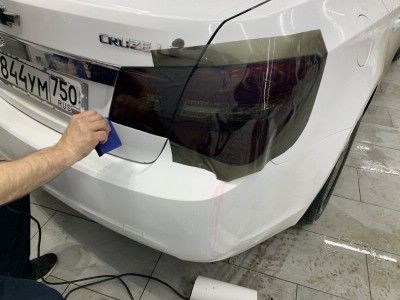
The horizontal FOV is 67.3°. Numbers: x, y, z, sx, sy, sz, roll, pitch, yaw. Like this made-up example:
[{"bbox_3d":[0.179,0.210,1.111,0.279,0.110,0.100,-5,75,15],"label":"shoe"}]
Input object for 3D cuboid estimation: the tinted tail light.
[{"bbox_3d":[0.019,-0.116,0.726,0.450,0.350,0.230,18,41,21],"label":"tinted tail light"}]

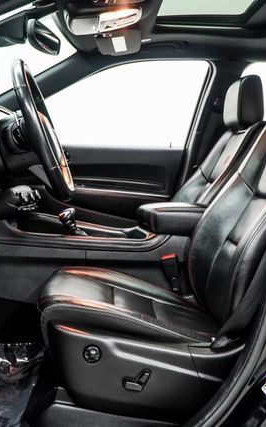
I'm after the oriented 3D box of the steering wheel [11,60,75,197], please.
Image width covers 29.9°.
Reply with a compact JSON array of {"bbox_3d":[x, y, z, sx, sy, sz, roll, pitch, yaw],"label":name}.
[{"bbox_3d":[-0.250,-0.209,1.302,0.100,0.385,0.385,-19,5,1],"label":"steering wheel"}]

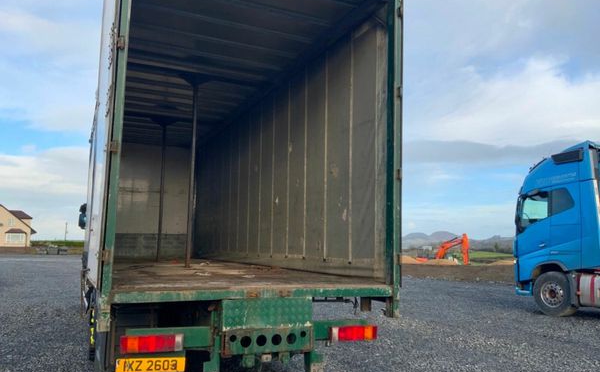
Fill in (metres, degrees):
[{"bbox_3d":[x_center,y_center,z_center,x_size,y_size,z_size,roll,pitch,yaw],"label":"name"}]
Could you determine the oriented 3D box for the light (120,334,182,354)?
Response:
[{"bbox_3d":[-1.114,1.192,3.806,0.465,0.130,0.085,4,-8,-24],"label":"light"}]

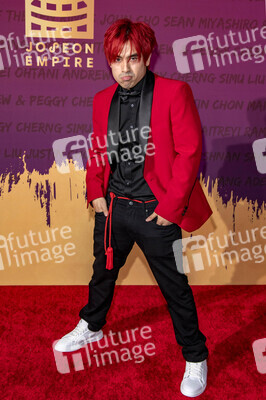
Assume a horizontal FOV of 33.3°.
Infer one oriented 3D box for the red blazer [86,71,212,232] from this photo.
[{"bbox_3d":[0.081,-0.200,2.048,0.510,0.740,0.320,7,15,26],"label":"red blazer"}]

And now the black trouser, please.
[{"bbox_3d":[0.060,0.365,2.207,0.640,0.820,0.330,7,12,26],"label":"black trouser"}]

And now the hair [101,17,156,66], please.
[{"bbox_3d":[-0.009,-0.686,1.940,0.215,0.210,0.235,3,22,14],"label":"hair"}]

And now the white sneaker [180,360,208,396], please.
[{"bbox_3d":[0.302,0.798,2.115,0.113,0.120,0.290,4,12,12],"label":"white sneaker"}]

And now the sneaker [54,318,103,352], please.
[{"bbox_3d":[-0.280,0.723,2.419,0.280,0.120,0.110,-4,12,-27],"label":"sneaker"}]

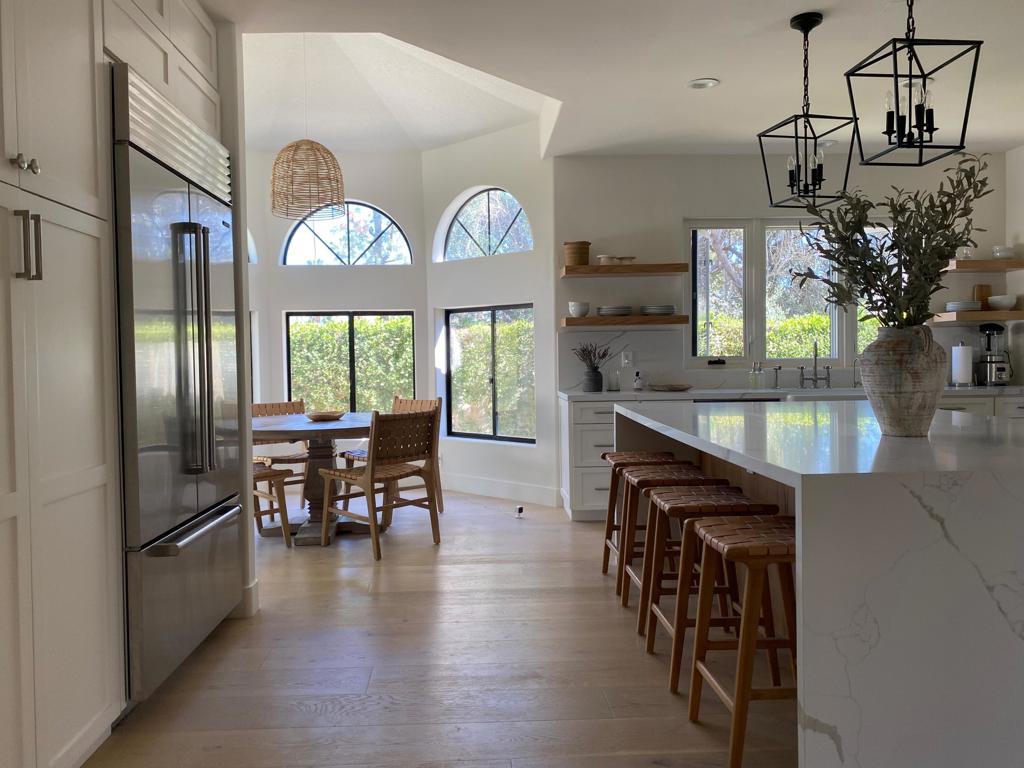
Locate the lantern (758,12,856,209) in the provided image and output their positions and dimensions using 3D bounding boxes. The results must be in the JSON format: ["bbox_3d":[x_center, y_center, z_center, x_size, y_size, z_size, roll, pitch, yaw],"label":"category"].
[{"bbox_3d":[1.387,-1.279,3.623,0.318,0.855,0.318,-1,2,-12],"label":"lantern"}]

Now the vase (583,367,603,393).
[{"bbox_3d":[0.599,-0.032,5.725,0.143,0.174,0.143,-1,2,-3],"label":"vase"}]

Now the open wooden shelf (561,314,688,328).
[{"bbox_3d":[0.862,-0.480,5.894,0.920,0.063,0.295,-1,2,-3],"label":"open wooden shelf"}]

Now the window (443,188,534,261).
[{"bbox_3d":[-0.176,-1.399,6.744,1.160,0.600,0.100,1,3,42],"label":"window"}]

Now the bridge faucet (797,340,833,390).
[{"bbox_3d":[2.349,-0.150,5.890,0.265,0.360,0.230,-1,2,-3],"label":"bridge faucet"}]

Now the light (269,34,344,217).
[{"bbox_3d":[-1.406,-1.802,5.259,0.500,1.300,0.500,-1,2,-3],"label":"light"}]

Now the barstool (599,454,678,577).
[{"bbox_3d":[0.701,0.706,3.973,0.420,0.654,0.420,-1,2,-3],"label":"barstool"}]

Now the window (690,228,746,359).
[{"bbox_3d":[1.639,-0.723,6.098,0.452,1.055,0.100,-1,2,-3],"label":"window"}]

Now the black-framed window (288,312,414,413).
[{"bbox_3d":[-1.503,-0.084,7.247,1.200,1.190,0.100,-1,2,-3],"label":"black-framed window"}]

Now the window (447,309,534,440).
[{"bbox_3d":[-0.160,-0.085,6.790,1.170,1.190,0.100,1,3,42],"label":"window"}]

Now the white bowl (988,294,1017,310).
[{"bbox_3d":[3.834,-0.622,6.011,0.190,0.126,0.190,-1,2,0],"label":"white bowl"}]

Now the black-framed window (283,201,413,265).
[{"bbox_3d":[-1.496,-1.375,7.035,1.190,0.585,0.100,-1,2,-3],"label":"black-framed window"}]

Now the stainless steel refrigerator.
[{"bbox_3d":[-1.538,0.025,3.026,0.660,2.130,1.050,-1,2,-3],"label":"stainless steel refrigerator"}]

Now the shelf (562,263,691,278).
[{"bbox_3d":[0.857,-0.864,5.880,0.920,0.065,0.295,-1,2,-3],"label":"shelf"}]

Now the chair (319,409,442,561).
[{"bbox_3d":[-0.849,0.590,4.914,0.580,0.880,0.520,1,3,42],"label":"chair"}]

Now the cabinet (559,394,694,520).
[{"bbox_3d":[0.850,0.527,5.870,0.910,0.900,0.610,-1,2,-3],"label":"cabinet"}]

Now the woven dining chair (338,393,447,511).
[{"bbox_3d":[-0.920,0.556,5.889,0.520,0.880,0.580,1,3,39],"label":"woven dining chair"}]

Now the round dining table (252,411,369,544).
[{"bbox_3d":[-1.298,0.631,5.223,1.385,0.762,1.385,-1,2,-3],"label":"round dining table"}]

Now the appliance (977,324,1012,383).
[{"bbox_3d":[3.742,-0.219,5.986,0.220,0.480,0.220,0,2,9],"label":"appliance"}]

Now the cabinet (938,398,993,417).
[{"bbox_3d":[3.242,0.502,5.986,0.660,0.880,0.610,-1,2,-3],"label":"cabinet"}]

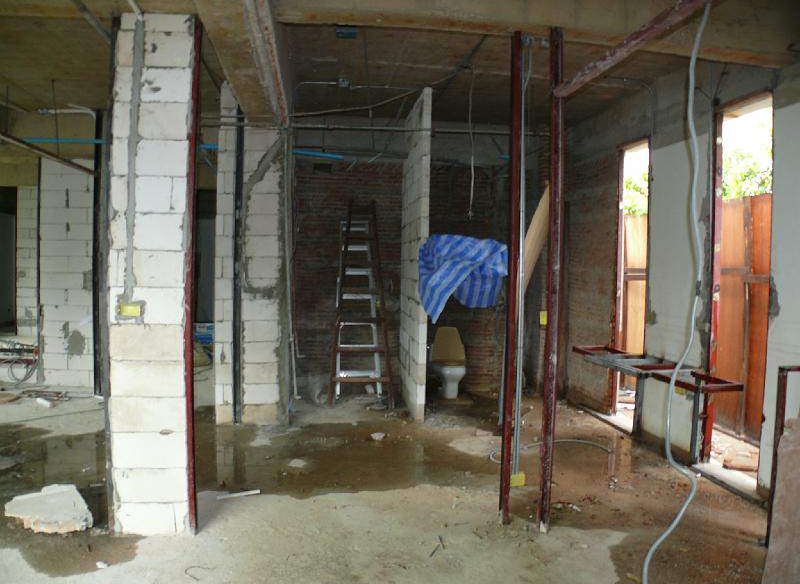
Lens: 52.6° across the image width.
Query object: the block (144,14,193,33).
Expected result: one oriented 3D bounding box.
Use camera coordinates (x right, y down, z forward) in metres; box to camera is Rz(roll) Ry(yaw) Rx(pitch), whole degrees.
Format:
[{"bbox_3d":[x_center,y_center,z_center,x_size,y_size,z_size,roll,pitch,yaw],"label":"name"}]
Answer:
[{"bbox_3d":[-1.281,-1.482,4.501,0.256,0.095,0.090,1,2,-5],"label":"block"}]

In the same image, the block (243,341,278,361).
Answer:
[{"bbox_3d":[-1.354,0.581,7.844,0.324,0.203,0.095,1,2,-6],"label":"block"}]

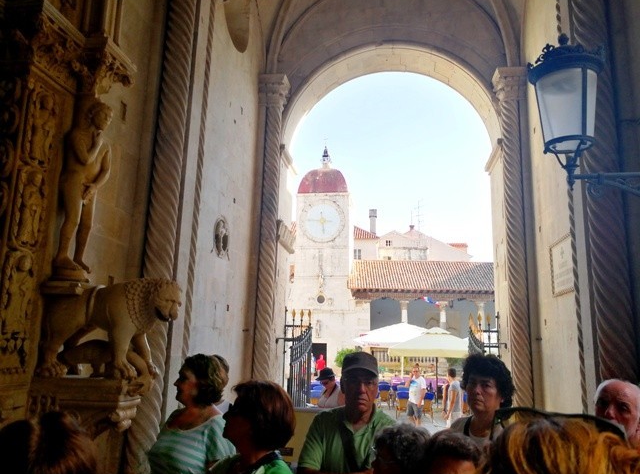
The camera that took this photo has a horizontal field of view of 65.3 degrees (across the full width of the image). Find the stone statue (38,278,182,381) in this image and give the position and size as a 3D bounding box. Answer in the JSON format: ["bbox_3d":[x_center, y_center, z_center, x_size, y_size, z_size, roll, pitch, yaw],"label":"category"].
[{"bbox_3d":[-2.049,0.909,4.905,1.380,0.980,0.500,0,-11,11],"label":"stone statue"}]

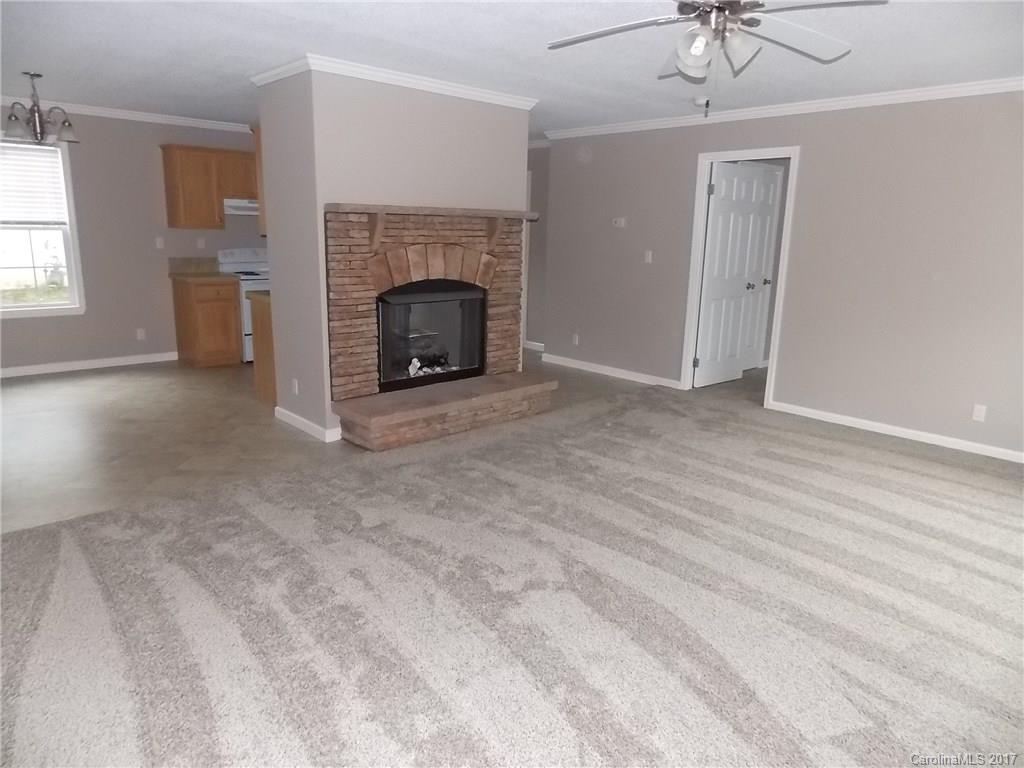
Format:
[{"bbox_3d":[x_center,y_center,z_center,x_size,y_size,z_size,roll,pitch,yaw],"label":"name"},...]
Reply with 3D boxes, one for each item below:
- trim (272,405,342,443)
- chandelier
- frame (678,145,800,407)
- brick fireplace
[{"bbox_3d":[-1.489,0.267,4.951,0.125,0.100,0.807,-11,18,-42],"label":"trim"},{"bbox_3d":[-3.451,-2.001,4.947,0.457,0.469,0.457,-11,18,-42],"label":"chandelier"},{"bbox_3d":[1.965,-0.911,5.905,0.133,2.117,0.912,-11,18,-42],"label":"frame"},{"bbox_3d":[-0.407,-0.474,5.008,1.869,1.566,0.425,-11,18,-42],"label":"brick fireplace"}]

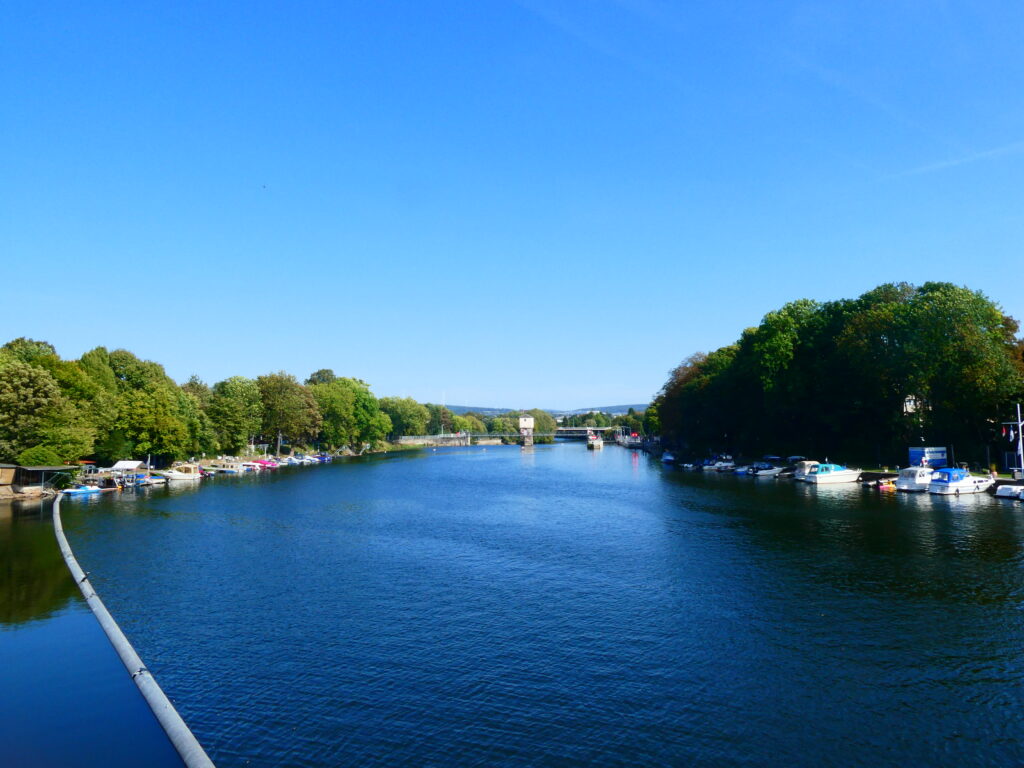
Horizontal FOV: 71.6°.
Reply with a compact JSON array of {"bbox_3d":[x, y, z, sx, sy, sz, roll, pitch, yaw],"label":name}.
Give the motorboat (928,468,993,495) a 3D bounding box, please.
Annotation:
[{"bbox_3d":[47.710,10.176,74.754,7.000,2.750,2.500,1,-3,-16],"label":"motorboat"}]

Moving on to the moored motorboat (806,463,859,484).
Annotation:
[{"bbox_3d":[39.488,10.987,87.105,6.600,2.400,2.400,1,-3,-14],"label":"moored motorboat"}]

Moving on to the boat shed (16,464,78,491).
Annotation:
[{"bbox_3d":[-46.450,9.388,70.611,3.200,2.400,5.000,-2,-4,37],"label":"boat shed"}]

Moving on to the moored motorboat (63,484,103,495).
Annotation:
[{"bbox_3d":[-44.643,10.965,74.035,1.750,0.950,4.500,-1,-3,22],"label":"moored motorboat"}]

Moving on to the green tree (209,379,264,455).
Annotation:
[{"bbox_3d":[-44.785,5.342,114.877,9.800,13.127,9.800,1,-3,-21],"label":"green tree"}]

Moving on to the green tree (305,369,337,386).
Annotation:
[{"bbox_3d":[-42.930,5.159,159.946,9.500,17.318,9.500,1,-3,-15],"label":"green tree"}]

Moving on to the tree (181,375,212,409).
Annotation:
[{"bbox_3d":[-57.951,5.265,129.901,8.500,14.023,8.500,1,-3,-24],"label":"tree"}]

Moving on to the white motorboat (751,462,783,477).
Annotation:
[{"bbox_3d":[36.017,11.901,99.547,5.000,1.850,2.100,1,-3,-14],"label":"white motorboat"}]

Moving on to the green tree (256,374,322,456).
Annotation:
[{"bbox_3d":[-40.293,5.346,127.894,11.500,14.854,11.500,1,-3,-17],"label":"green tree"}]

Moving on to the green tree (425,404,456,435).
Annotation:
[{"bbox_3d":[-23.162,11.867,229.694,9.800,10.483,9.800,0,-3,-6],"label":"green tree"}]

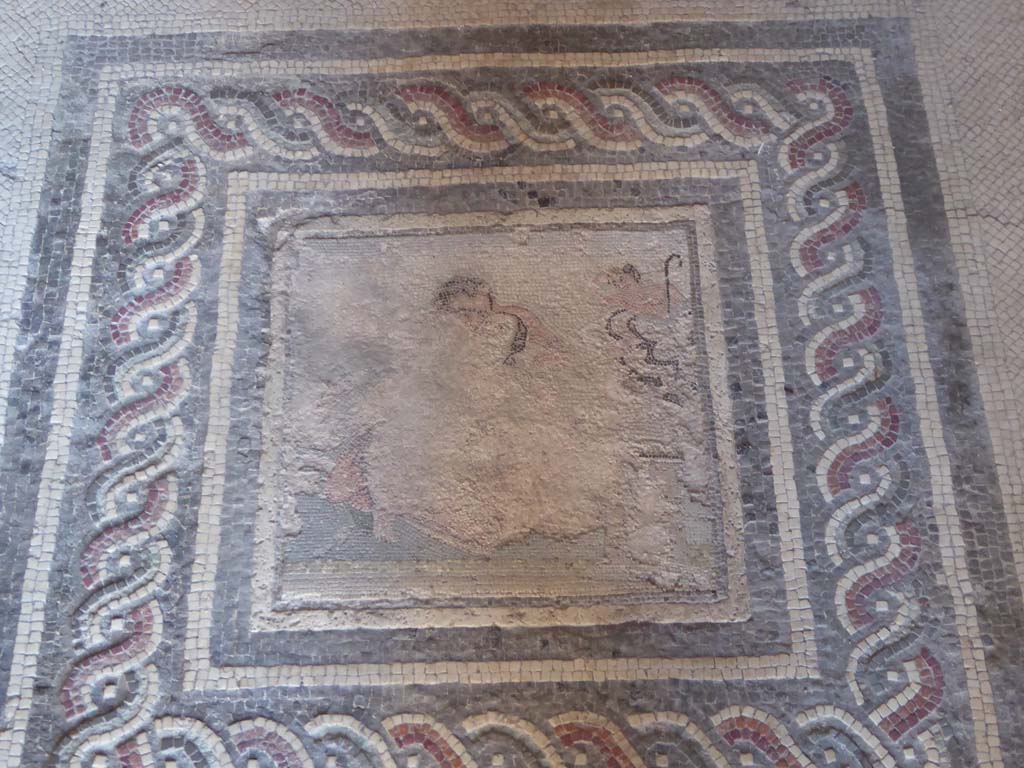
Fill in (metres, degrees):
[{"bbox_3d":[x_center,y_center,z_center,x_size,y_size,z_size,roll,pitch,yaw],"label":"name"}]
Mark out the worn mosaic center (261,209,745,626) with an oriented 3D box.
[{"bbox_3d":[-0.017,0.026,1.504,0.465,0.025,0.464,-1,62,0],"label":"worn mosaic center"}]

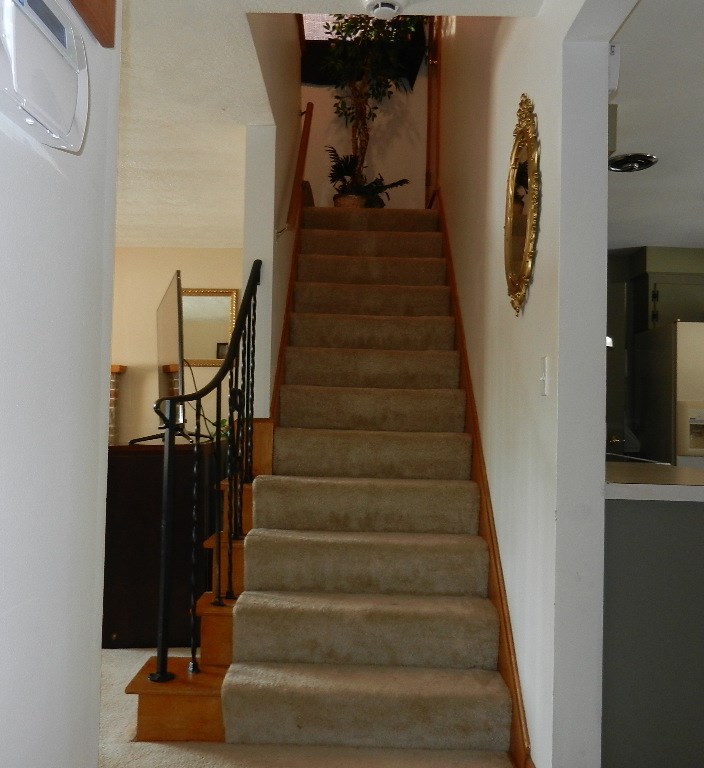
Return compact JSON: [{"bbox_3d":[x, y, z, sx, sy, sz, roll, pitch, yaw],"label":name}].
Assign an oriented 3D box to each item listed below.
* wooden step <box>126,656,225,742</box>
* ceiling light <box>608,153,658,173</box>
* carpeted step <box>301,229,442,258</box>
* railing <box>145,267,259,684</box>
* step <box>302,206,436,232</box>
[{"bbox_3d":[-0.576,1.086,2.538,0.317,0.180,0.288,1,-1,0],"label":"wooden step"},{"bbox_3d":[1.414,-1.093,3.718,0.259,0.056,0.259,1,-1,0],"label":"ceiling light"},{"bbox_3d":[0.120,-0.857,4.788,0.888,0.202,0.253,1,-1,0],"label":"carpeted step"},{"bbox_3d":[-0.547,0.211,2.894,0.268,1.586,0.828,1,-1,0],"label":"railing"},{"bbox_3d":[0.125,-1.054,5.015,0.888,0.202,0.253,1,-1,0],"label":"step"}]

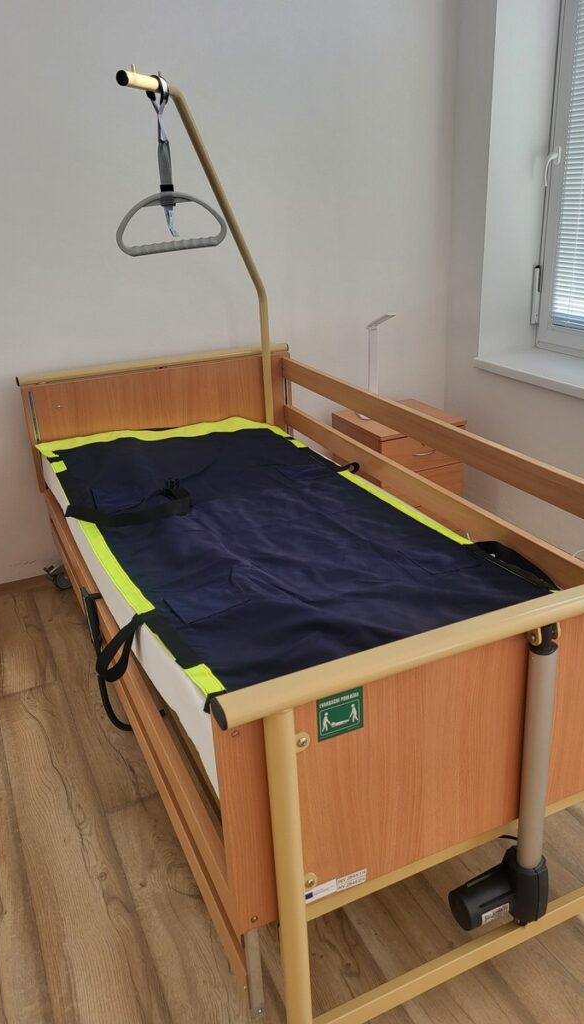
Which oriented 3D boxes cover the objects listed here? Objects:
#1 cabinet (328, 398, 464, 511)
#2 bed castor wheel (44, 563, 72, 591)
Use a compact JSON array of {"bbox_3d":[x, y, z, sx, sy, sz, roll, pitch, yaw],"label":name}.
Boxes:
[{"bbox_3d":[0.453,-0.175,3.287,0.405,0.473,0.425,-12,24,-21],"label":"cabinet"},{"bbox_3d":[-0.875,0.245,2.921,0.060,0.115,0.115,16,29,39],"label":"bed castor wheel"}]

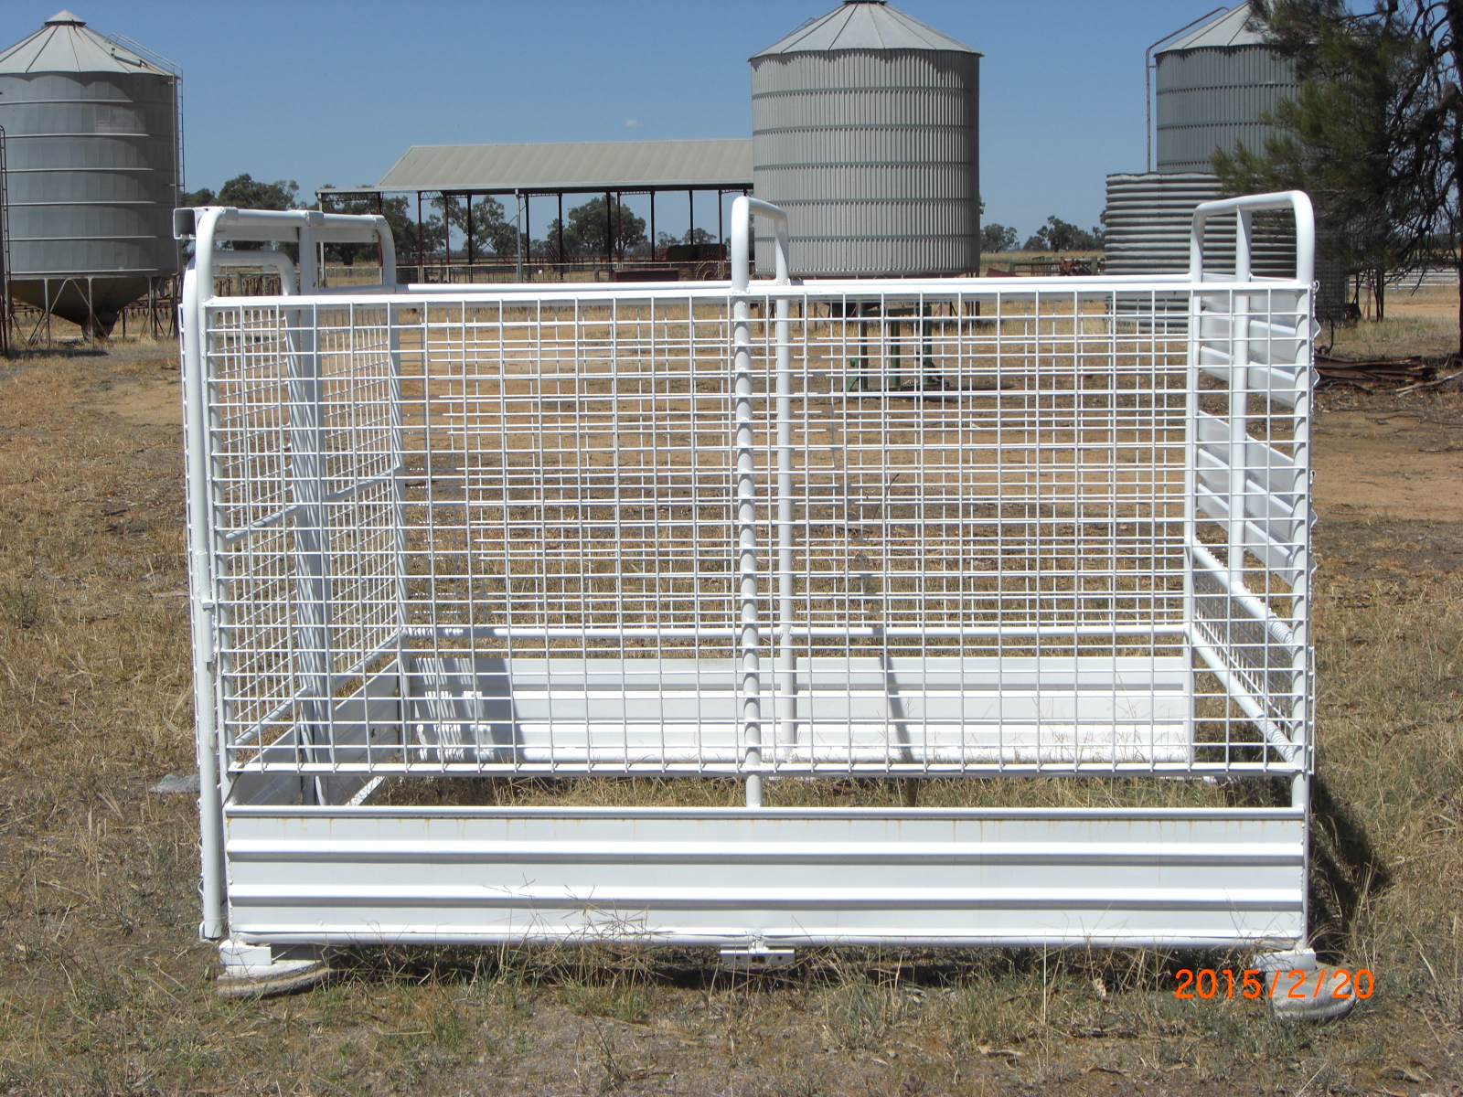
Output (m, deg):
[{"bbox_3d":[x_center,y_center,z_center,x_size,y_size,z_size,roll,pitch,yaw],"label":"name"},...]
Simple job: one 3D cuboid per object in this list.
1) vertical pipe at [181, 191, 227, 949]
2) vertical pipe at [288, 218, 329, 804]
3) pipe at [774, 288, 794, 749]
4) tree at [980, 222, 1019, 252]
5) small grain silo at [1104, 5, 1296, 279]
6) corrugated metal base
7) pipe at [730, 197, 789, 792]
[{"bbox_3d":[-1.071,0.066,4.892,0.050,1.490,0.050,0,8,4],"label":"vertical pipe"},{"bbox_3d":[-0.997,-0.061,5.699,0.055,1.430,0.065,0,8,4],"label":"vertical pipe"},{"bbox_3d":[0.147,-0.074,6.598,0.034,1.287,0.034,0,8,4],"label":"pipe"},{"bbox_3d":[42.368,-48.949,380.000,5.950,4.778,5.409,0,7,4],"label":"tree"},{"bbox_3d":[9.483,-7.007,43.500,4.400,5.800,4.400,0,7,4],"label":"small grain silo"},{"bbox_3d":[0.052,0.667,4.886,2.190,0.295,0.050,0,8,4],"label":"corrugated metal base"},{"bbox_3d":[0.089,-0.169,5.689,0.040,1.280,1.820,0,8,4],"label":"pipe"}]

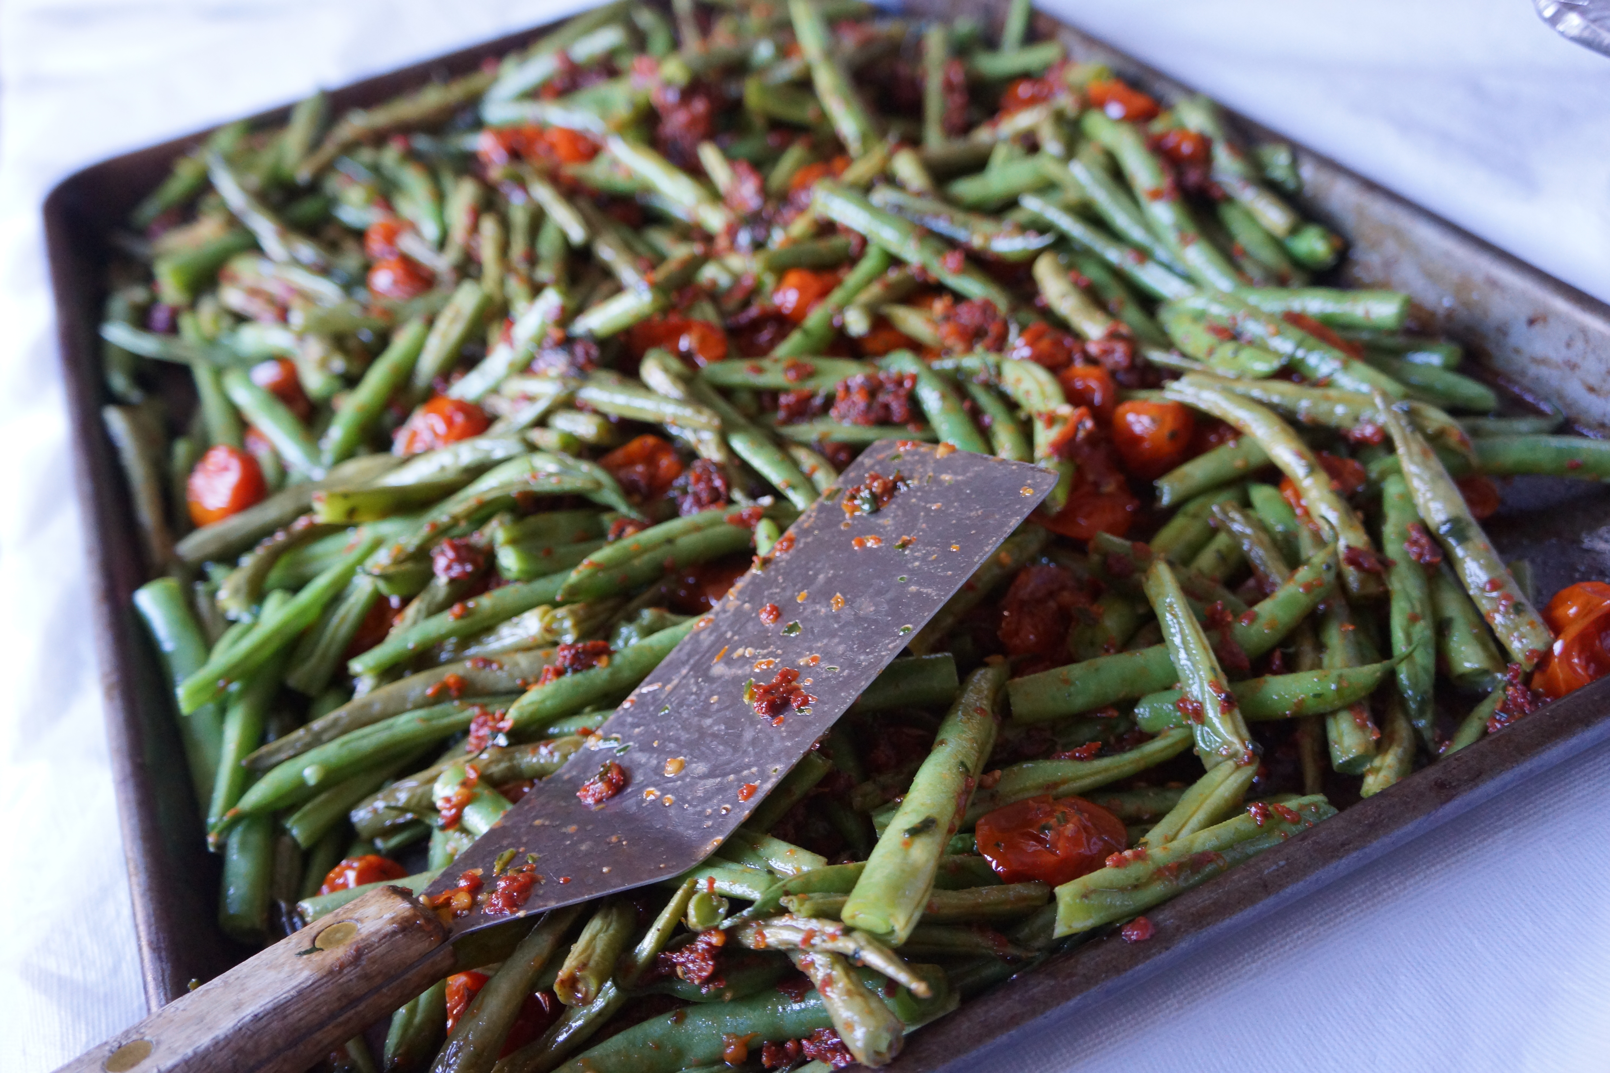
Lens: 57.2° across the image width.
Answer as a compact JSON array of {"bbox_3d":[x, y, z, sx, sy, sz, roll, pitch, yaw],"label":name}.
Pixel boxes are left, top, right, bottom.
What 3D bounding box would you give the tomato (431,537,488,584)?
[{"bbox_3d":[-0.081,0.006,0.342,0.013,0.008,0.011,-6,40,5],"label":"tomato"}]

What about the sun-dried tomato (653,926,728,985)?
[{"bbox_3d":[-0.020,0.073,0.256,0.013,0.007,0.010,-6,40,5],"label":"sun-dried tomato"}]

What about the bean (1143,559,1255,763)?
[{"bbox_3d":[0.073,0.023,0.282,0.008,0.008,0.056,-9,38,2],"label":"bean"}]

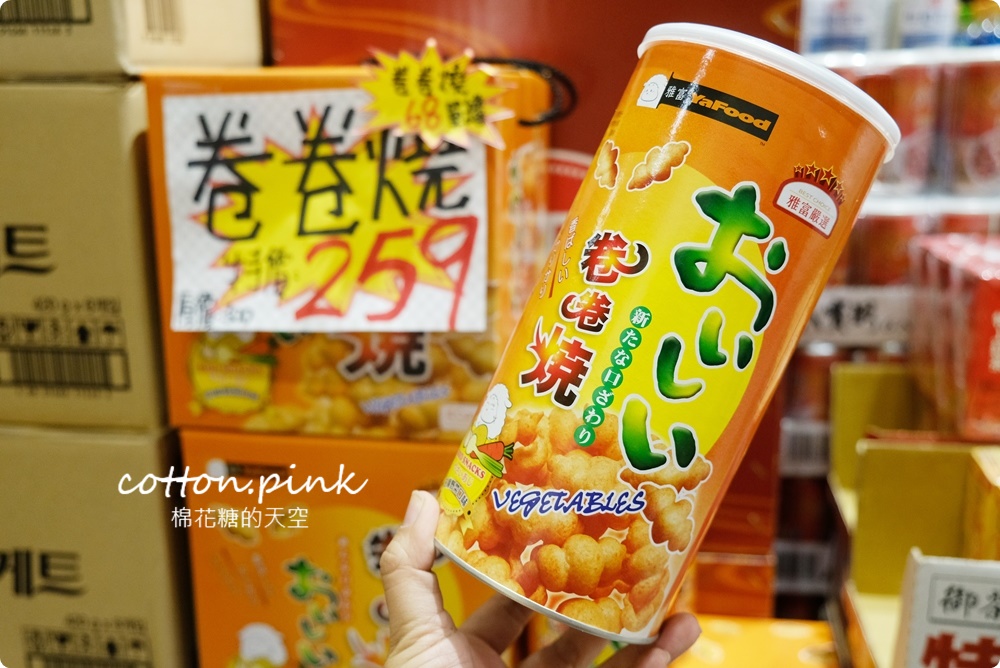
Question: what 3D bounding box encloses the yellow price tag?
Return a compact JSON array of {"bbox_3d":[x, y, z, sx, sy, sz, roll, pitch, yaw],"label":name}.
[{"bbox_3d":[-0.037,-0.140,0.588,0.094,0.066,0.005,2,13,9],"label":"yellow price tag"}]

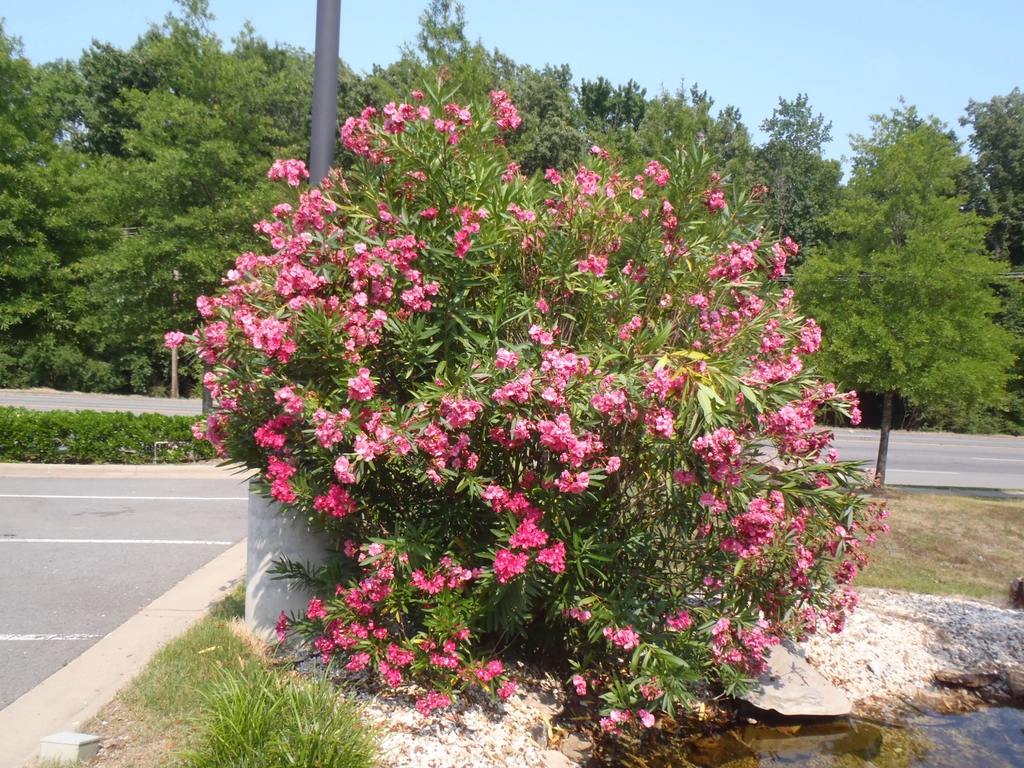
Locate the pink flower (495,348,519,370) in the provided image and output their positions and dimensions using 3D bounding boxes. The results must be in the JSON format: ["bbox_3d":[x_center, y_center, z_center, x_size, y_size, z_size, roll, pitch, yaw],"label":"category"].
[{"bbox_3d":[-0.023,-0.103,3.500,0.100,0.090,0.085,2,3,0],"label":"pink flower"}]

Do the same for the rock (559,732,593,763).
[{"bbox_3d":[0.265,1.514,3.450,0.140,0.095,0.120,2,3,0],"label":"rock"}]

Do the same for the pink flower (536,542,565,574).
[{"bbox_3d":[0.163,0.733,3.500,0.115,0.120,0.100,2,3,0],"label":"pink flower"}]

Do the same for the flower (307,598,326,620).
[{"bbox_3d":[-0.944,1.089,4.000,0.094,0.099,0.090,2,0,-8],"label":"flower"}]

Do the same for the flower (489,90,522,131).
[{"bbox_3d":[-0.031,-1.304,3.950,0.155,0.180,0.140,2,3,0],"label":"flower"}]

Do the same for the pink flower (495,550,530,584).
[{"bbox_3d":[0.002,0.756,3.450,0.145,0.132,0.117,2,0,0],"label":"pink flower"}]

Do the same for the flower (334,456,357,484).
[{"bbox_3d":[-0.724,0.376,3.600,0.092,0.115,0.085,2,3,0],"label":"flower"}]

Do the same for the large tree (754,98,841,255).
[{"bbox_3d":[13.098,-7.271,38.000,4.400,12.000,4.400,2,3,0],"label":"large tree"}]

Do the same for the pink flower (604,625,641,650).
[{"bbox_3d":[0.463,1.071,3.500,0.156,0.102,0.106,2,0,5],"label":"pink flower"}]

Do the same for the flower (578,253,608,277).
[{"bbox_3d":[0.359,-0.527,3.650,0.130,0.105,0.105,2,3,0],"label":"flower"}]

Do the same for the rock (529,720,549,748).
[{"bbox_3d":[0.106,1.396,3.300,0.080,0.080,0.080,2,0,0],"label":"rock"}]

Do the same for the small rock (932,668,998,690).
[{"bbox_3d":[2.409,1.564,4.400,0.350,0.085,0.190,2,3,0],"label":"small rock"}]

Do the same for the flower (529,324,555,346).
[{"bbox_3d":[0.126,-0.208,3.550,0.110,0.090,0.090,2,3,0],"label":"flower"}]

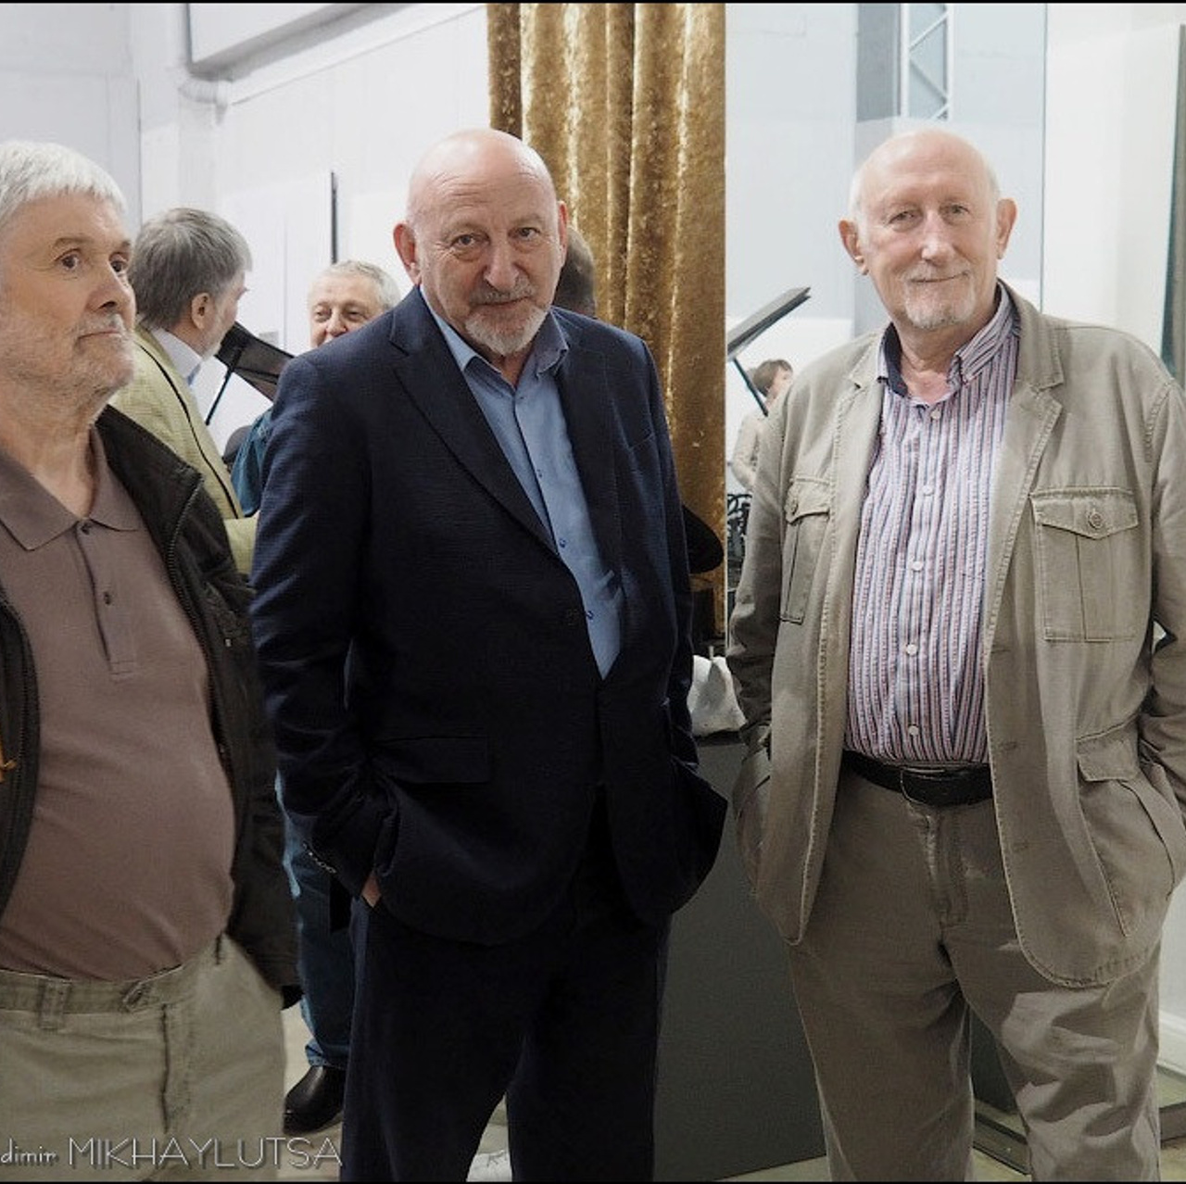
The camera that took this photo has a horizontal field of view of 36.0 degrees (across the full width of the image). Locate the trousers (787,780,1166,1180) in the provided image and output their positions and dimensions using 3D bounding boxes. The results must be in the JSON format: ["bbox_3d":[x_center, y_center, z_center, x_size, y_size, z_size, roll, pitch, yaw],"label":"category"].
[{"bbox_3d":[0.470,0.685,2.230,0.450,1.040,0.320,2,6,21],"label":"trousers"}]

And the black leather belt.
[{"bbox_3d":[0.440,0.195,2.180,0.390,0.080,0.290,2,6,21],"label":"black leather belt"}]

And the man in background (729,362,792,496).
[{"bbox_3d":[1.000,-0.480,10.380,0.360,1.660,0.480,4,7,38],"label":"man in background"}]

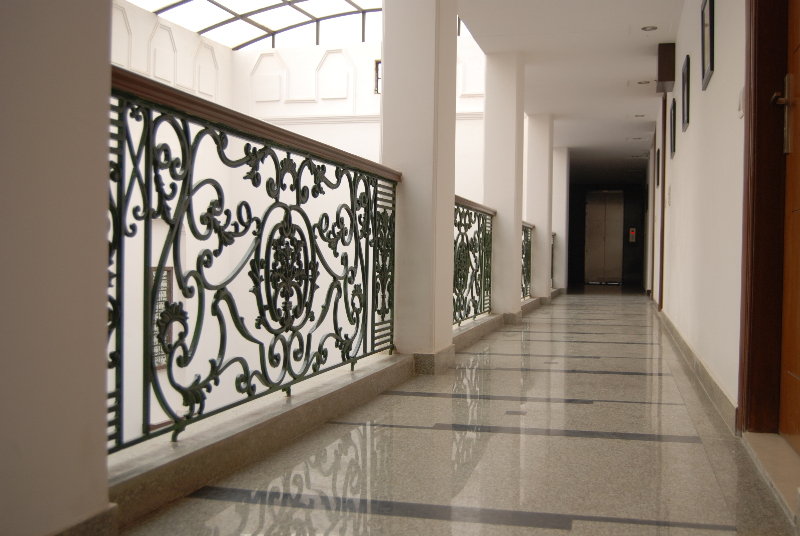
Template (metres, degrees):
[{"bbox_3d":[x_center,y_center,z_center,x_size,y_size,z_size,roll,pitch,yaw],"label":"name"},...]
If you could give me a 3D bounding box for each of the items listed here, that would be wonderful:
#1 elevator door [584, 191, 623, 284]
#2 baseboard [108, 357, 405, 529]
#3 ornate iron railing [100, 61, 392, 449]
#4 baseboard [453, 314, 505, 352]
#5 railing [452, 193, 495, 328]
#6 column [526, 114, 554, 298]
[{"bbox_3d":[5.130,-0.741,21.784,0.918,2.298,0.120,1,1,14],"label":"elevator door"},{"bbox_3d":[-0.363,0.511,3.165,0.189,0.102,2.820,1,1,14],"label":"baseboard"},{"bbox_3d":[-0.382,-0.012,3.213,0.102,0.942,2.910,1,1,14],"label":"ornate iron railing"},{"bbox_3d":[0.517,0.484,6.594,0.201,0.102,2.820,1,1,14],"label":"baseboard"},{"bbox_3d":[0.494,-0.041,6.627,0.102,0.948,2.880,1,1,14],"label":"railing"},{"bbox_3d":[1.908,-0.781,11.709,0.279,2.436,0.480,1,1,14],"label":"column"}]

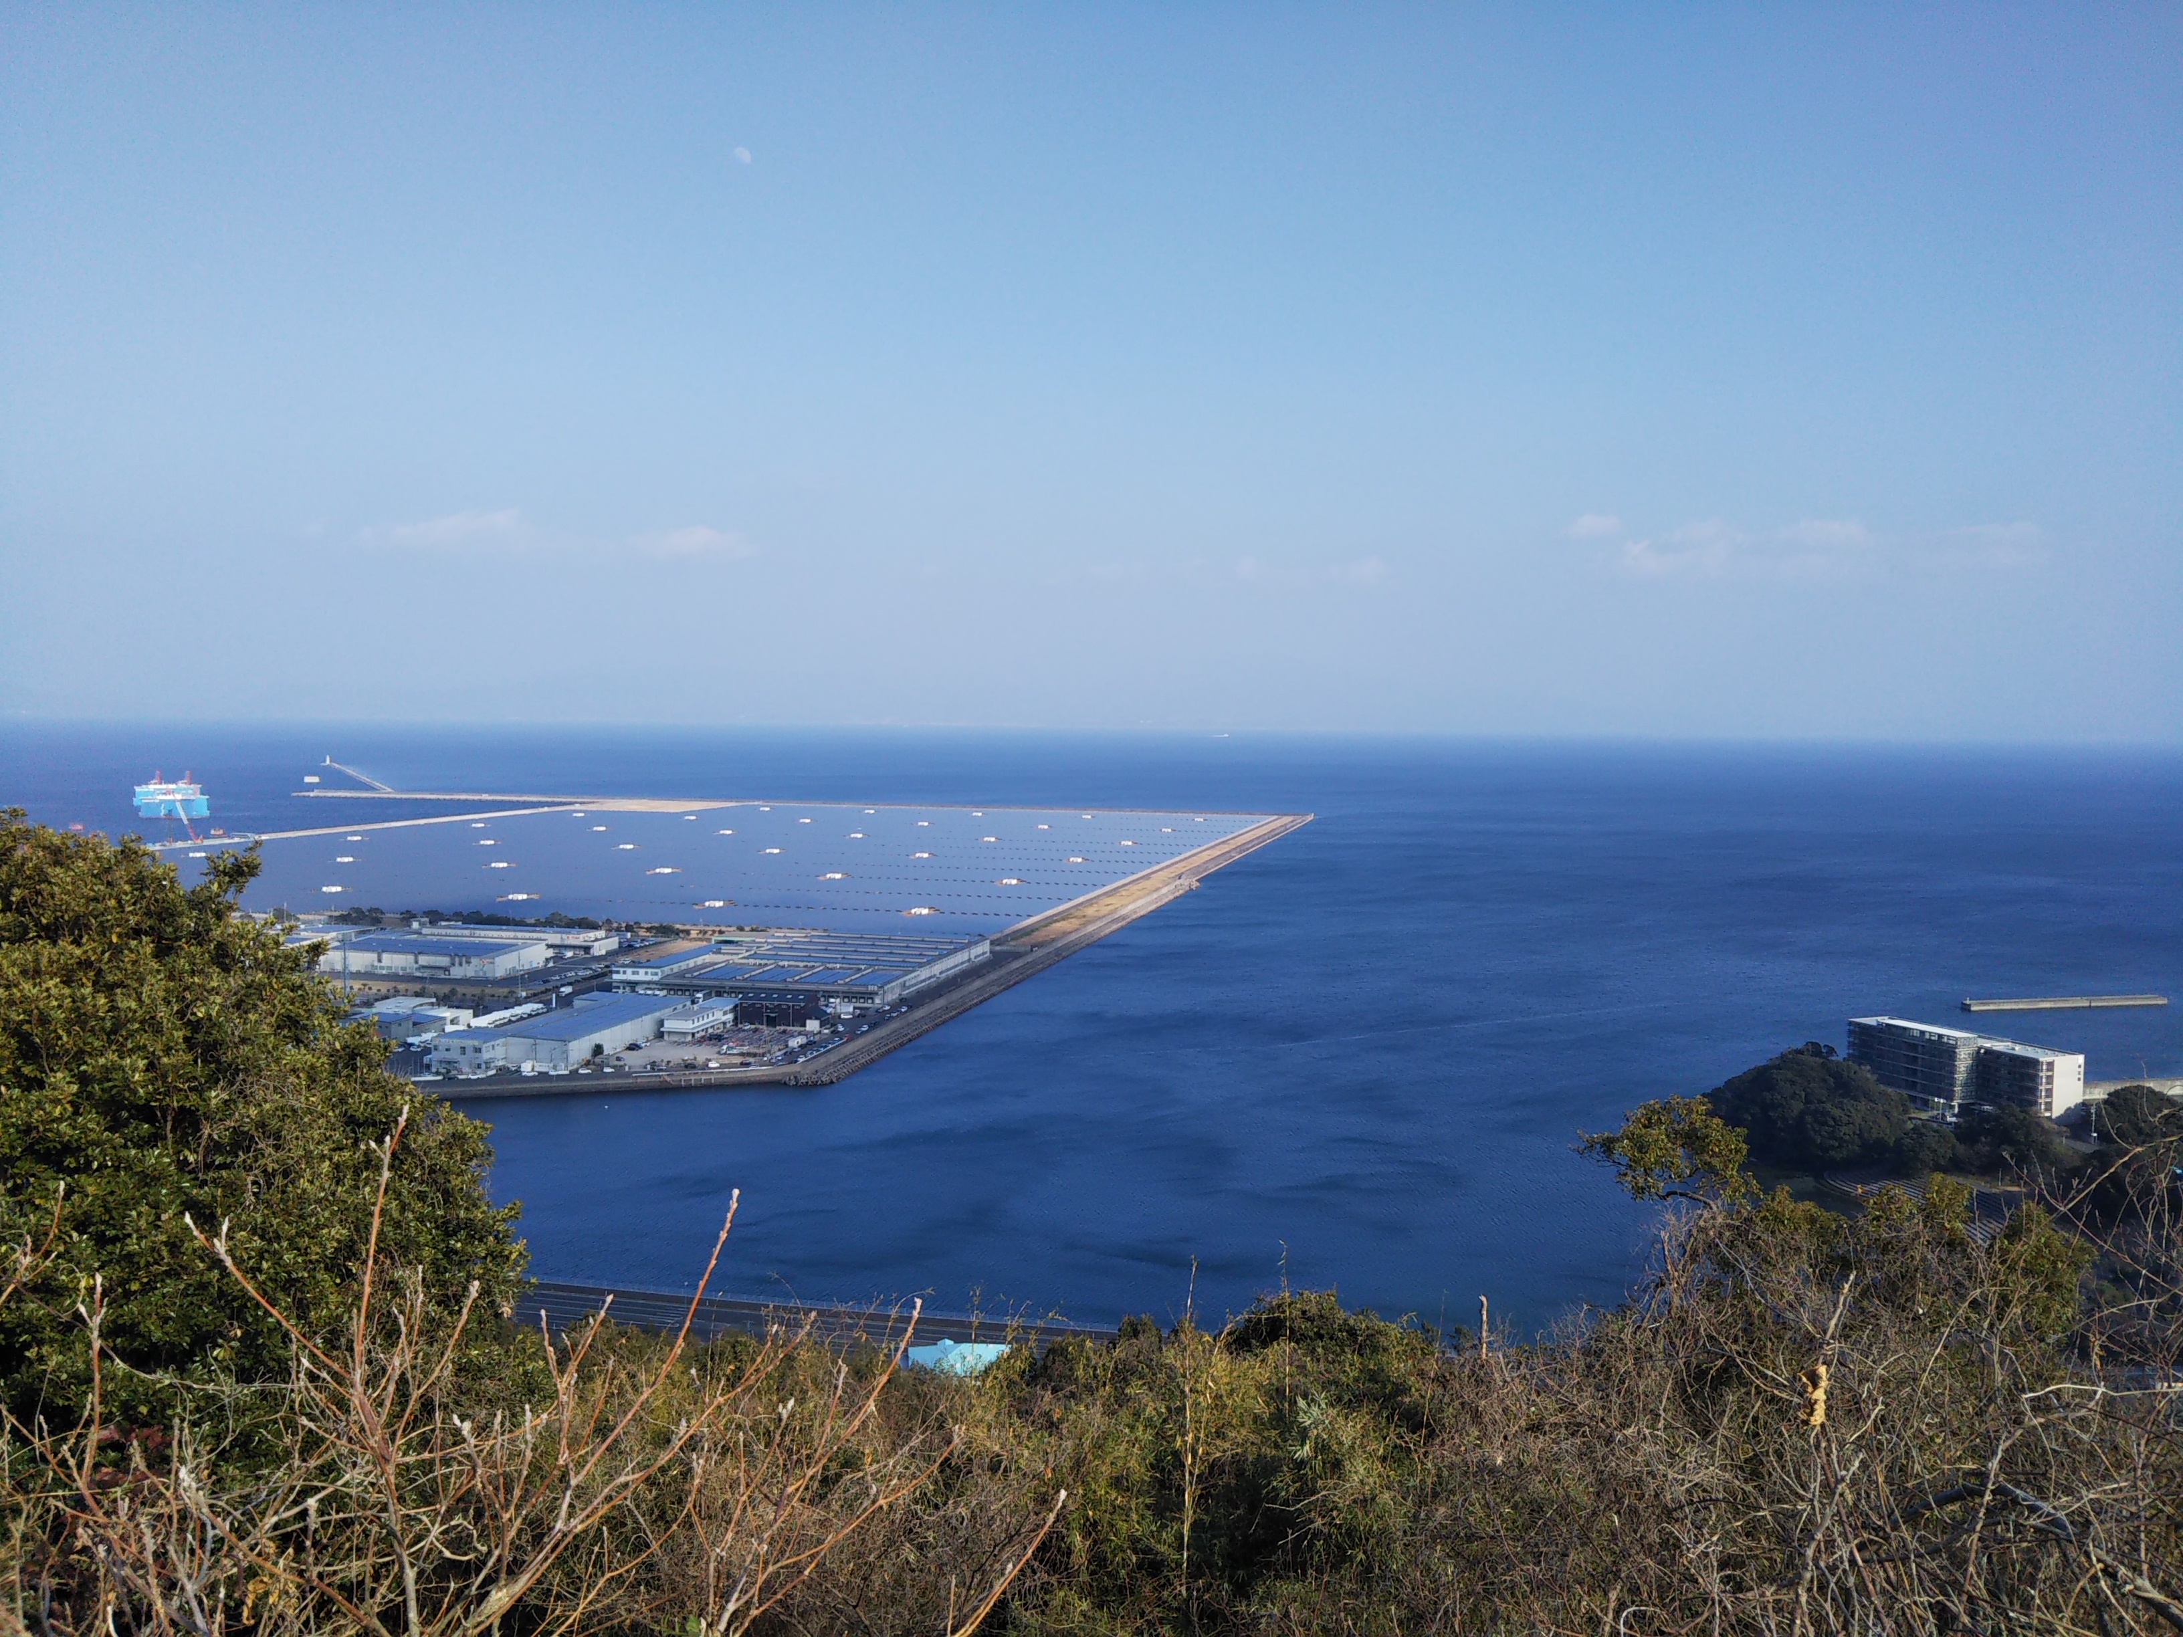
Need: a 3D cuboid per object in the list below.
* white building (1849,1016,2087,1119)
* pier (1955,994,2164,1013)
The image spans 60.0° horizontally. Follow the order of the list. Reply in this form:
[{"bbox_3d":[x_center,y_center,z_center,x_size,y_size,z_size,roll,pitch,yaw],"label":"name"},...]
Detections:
[{"bbox_3d":[242.821,69.437,527.049,25.480,20.350,54.128,-1,4,-33],"label":"white building"},{"bbox_3d":[440.988,83.782,855.262,104.424,3.363,6.304,0,3,-14],"label":"pier"}]

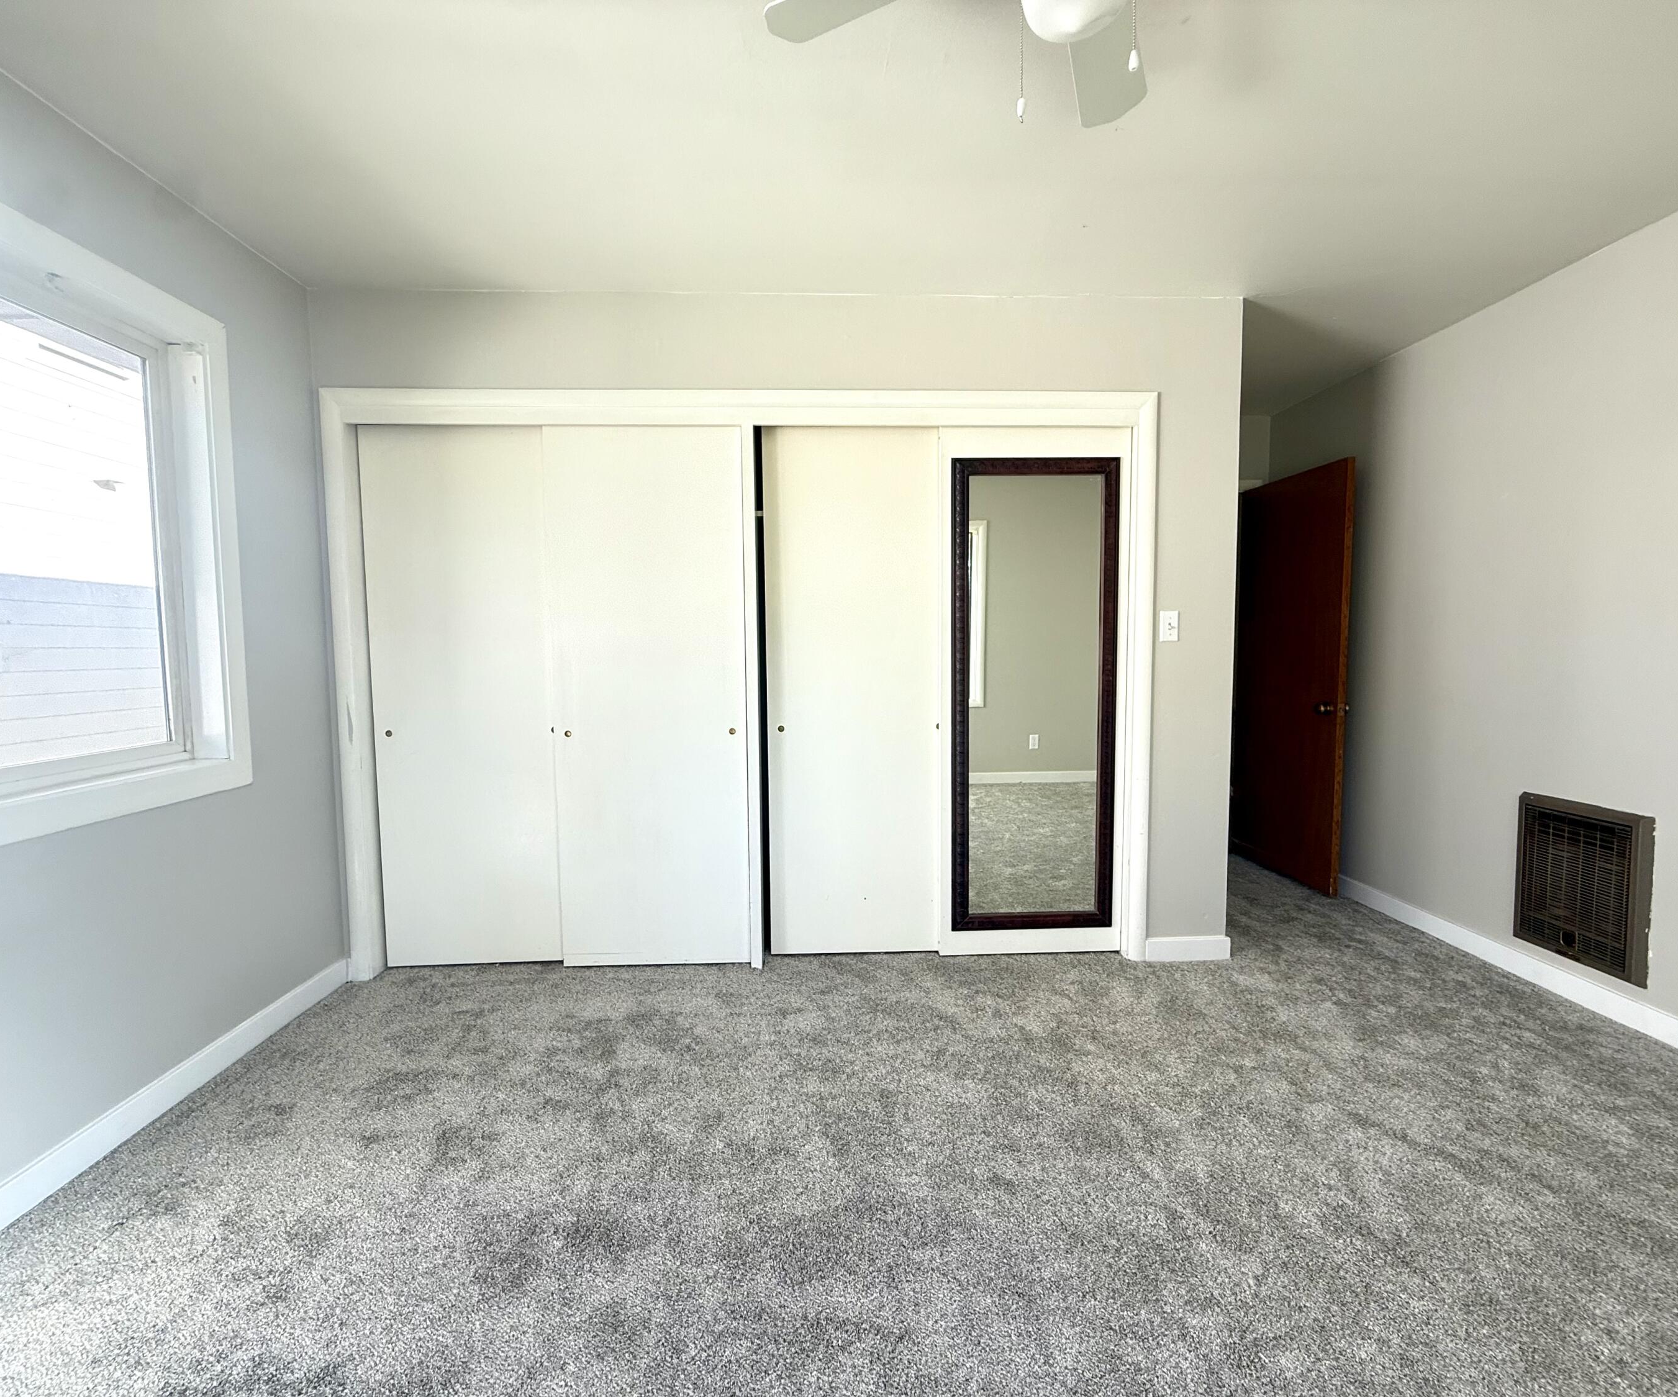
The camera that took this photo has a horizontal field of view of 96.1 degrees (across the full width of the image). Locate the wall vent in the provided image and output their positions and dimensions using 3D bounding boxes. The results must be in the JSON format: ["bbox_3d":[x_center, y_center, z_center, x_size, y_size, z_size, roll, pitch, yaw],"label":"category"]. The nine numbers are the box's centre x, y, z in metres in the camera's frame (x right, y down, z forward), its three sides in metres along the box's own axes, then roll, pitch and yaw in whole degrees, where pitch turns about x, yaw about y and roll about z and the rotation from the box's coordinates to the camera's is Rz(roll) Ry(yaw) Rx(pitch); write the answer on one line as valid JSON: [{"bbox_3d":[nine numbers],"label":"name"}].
[{"bbox_3d":[2.441,0.612,2.489,0.043,0.516,0.401,-1,4,-2],"label":"wall vent"}]

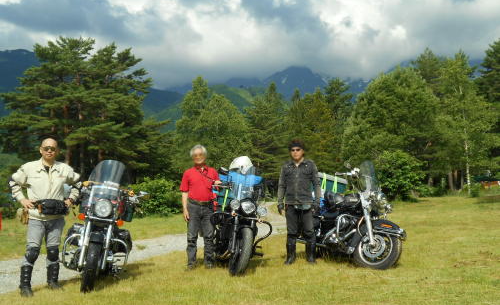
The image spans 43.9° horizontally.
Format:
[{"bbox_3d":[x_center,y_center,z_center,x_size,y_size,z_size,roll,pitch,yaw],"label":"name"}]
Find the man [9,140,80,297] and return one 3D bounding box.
[{"bbox_3d":[-2.343,0.735,7.080,0.820,1.780,0.450,0,0,-9],"label":"man"}]

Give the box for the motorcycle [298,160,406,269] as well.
[{"bbox_3d":[1.370,0.880,9.400,0.950,1.500,2.350,0,0,-32],"label":"motorcycle"}]

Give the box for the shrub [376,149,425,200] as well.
[{"bbox_3d":[5.349,0.815,22.000,1.800,1.800,1.700,0,0,0],"label":"shrub"}]

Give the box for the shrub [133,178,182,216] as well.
[{"bbox_3d":[-2.422,1.154,16.000,1.350,1.060,1.200,0,0,0],"label":"shrub"}]

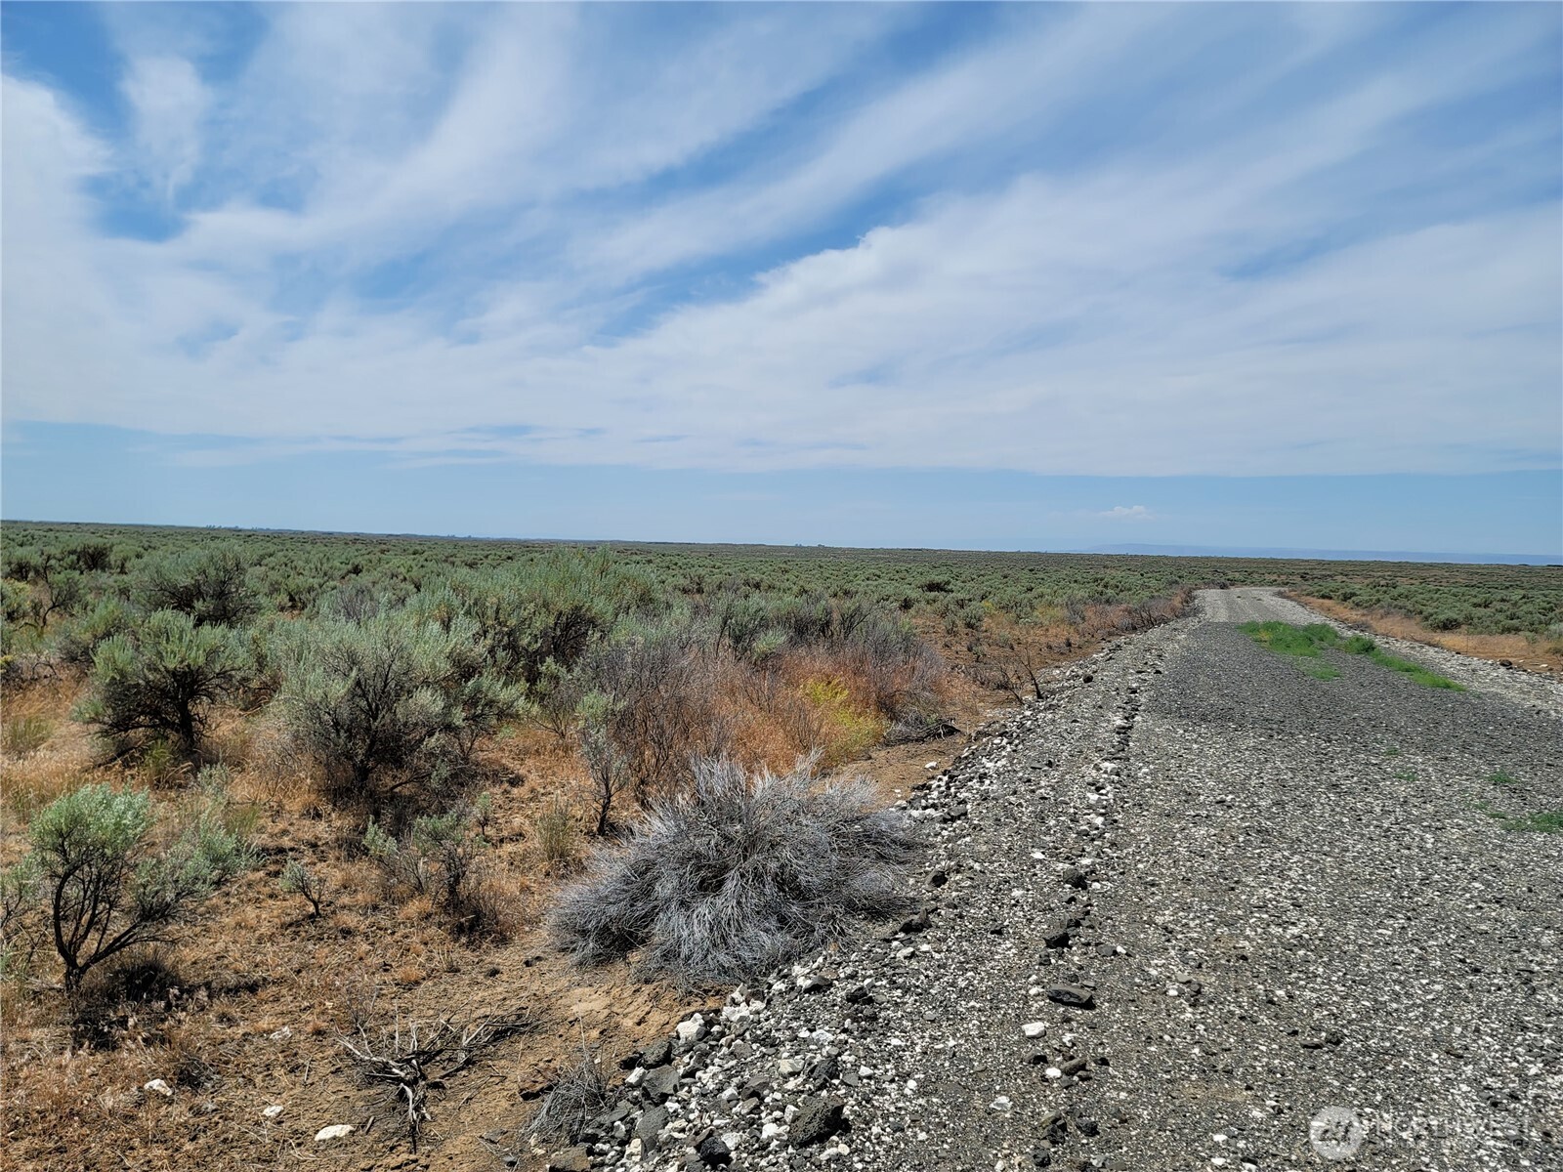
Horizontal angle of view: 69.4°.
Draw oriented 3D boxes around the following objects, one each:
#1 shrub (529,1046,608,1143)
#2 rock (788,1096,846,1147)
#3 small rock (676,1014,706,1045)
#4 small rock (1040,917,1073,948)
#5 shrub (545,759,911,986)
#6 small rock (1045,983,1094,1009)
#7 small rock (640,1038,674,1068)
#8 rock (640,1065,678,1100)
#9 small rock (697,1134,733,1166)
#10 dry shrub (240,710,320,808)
[{"bbox_3d":[-0.661,1.587,3.528,0.246,0.260,0.234,1,2,-10],"label":"shrub"},{"bbox_3d":[0.099,1.495,3.154,0.160,0.110,0.136,2,2,3],"label":"rock"},{"bbox_3d":[-0.329,1.617,4.106,0.110,0.096,0.094,1,2,-4],"label":"small rock"},{"bbox_3d":[1.092,1.375,4.479,0.120,0.095,0.110,2,2,14],"label":"small rock"},{"bbox_3d":[-0.200,1.240,5.130,1.650,0.860,1.420,1,2,-2],"label":"shrub"},{"bbox_3d":[0.996,1.415,3.893,0.160,0.060,0.100,2,2,15],"label":"small rock"},{"bbox_3d":[-0.432,1.627,3.933,0.118,0.082,0.100,1,2,-6],"label":"small rock"},{"bbox_3d":[-0.395,1.614,3.672,0.126,0.088,0.107,1,2,-6],"label":"rock"},{"bbox_3d":[-0.186,1.560,3.122,0.104,0.068,0.089,1,2,-3],"label":"small rock"},{"bbox_3d":[-3.394,1.180,7.652,0.497,0.668,0.448,1,2,-24],"label":"dry shrub"}]

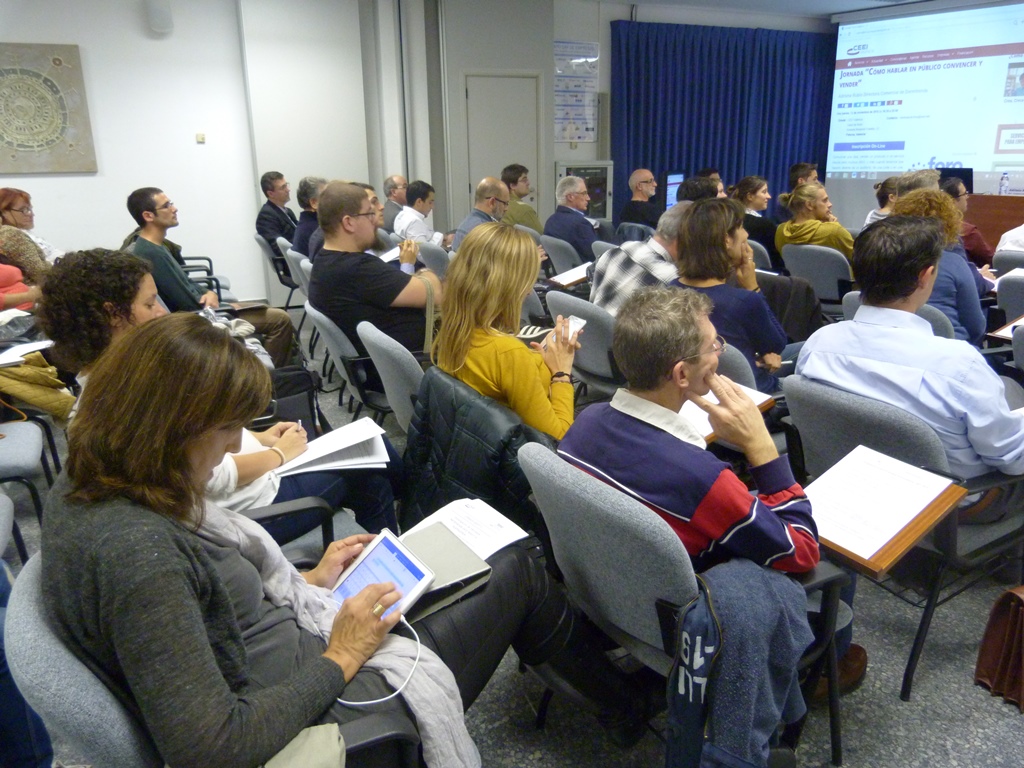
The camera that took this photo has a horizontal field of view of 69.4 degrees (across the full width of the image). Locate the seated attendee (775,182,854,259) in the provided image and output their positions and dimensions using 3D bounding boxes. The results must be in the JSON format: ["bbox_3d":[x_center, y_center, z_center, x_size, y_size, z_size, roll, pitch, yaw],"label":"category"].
[{"bbox_3d":[2.210,-0.761,5.059,0.820,1.220,0.520,-13,21,-34],"label":"seated attendee"}]

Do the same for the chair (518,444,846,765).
[{"bbox_3d":[0.379,0.499,1.695,0.630,0.840,0.600,-12,21,-33],"label":"chair"}]

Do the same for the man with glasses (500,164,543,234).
[{"bbox_3d":[0.273,-1.222,6.478,0.840,1.320,0.500,-10,20,-29],"label":"man with glasses"}]

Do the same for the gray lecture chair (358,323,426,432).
[{"bbox_3d":[-0.213,0.141,2.830,0.580,0.800,0.580,-9,19,-25],"label":"gray lecture chair"}]

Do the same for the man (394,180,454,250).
[{"bbox_3d":[-0.516,-0.974,5.786,0.780,1.210,0.520,-8,19,-23],"label":"man"}]

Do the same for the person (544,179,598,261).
[{"bbox_3d":[0.637,-0.950,5.695,0.840,1.250,0.520,-10,20,-29],"label":"person"}]

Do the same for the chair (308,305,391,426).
[{"bbox_3d":[-0.564,-0.007,3.383,0.630,0.840,0.600,-12,20,-31],"label":"chair"}]

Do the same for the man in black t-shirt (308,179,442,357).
[{"bbox_3d":[-0.443,-0.206,3.156,0.840,1.280,0.600,-8,19,-23],"label":"man in black t-shirt"}]

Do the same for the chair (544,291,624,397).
[{"bbox_3d":[0.526,-0.052,3.479,0.630,0.840,0.600,-12,20,-31],"label":"chair"}]

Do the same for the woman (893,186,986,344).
[{"bbox_3d":[1.847,-0.198,3.211,0.820,1.240,0.500,-13,21,-34],"label":"woman"}]

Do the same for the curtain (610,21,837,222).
[{"bbox_3d":[2.434,-2.619,8.370,2.850,2.580,0.180,-7,18,-19],"label":"curtain"}]

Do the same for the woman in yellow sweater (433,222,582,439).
[{"bbox_3d":[0.202,0.106,2.240,0.800,1.200,0.500,-9,19,-24],"label":"woman in yellow sweater"}]

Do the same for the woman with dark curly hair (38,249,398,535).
[{"bbox_3d":[-0.656,0.265,1.783,0.800,1.190,0.500,-8,18,-22],"label":"woman with dark curly hair"}]

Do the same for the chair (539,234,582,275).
[{"bbox_3d":[0.582,-0.732,5.639,0.580,0.800,0.580,-9,19,-24],"label":"chair"}]

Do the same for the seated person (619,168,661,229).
[{"bbox_3d":[1.251,-1.173,6.257,0.800,1.260,0.520,-9,19,-24],"label":"seated person"}]

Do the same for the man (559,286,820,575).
[{"bbox_3d":[0.474,0.305,1.759,0.830,1.170,0.580,-12,21,-33],"label":"man"}]

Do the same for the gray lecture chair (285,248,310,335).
[{"bbox_3d":[-1.164,-0.533,5.079,0.580,0.800,0.580,-8,19,-23],"label":"gray lecture chair"}]

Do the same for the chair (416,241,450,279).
[{"bbox_3d":[-0.330,-0.662,5.456,0.580,0.800,0.580,-10,19,-27],"label":"chair"}]

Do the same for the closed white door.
[{"bbox_3d":[-0.080,-1.965,7.460,0.750,2.110,0.060,-6,18,-17],"label":"closed white door"}]

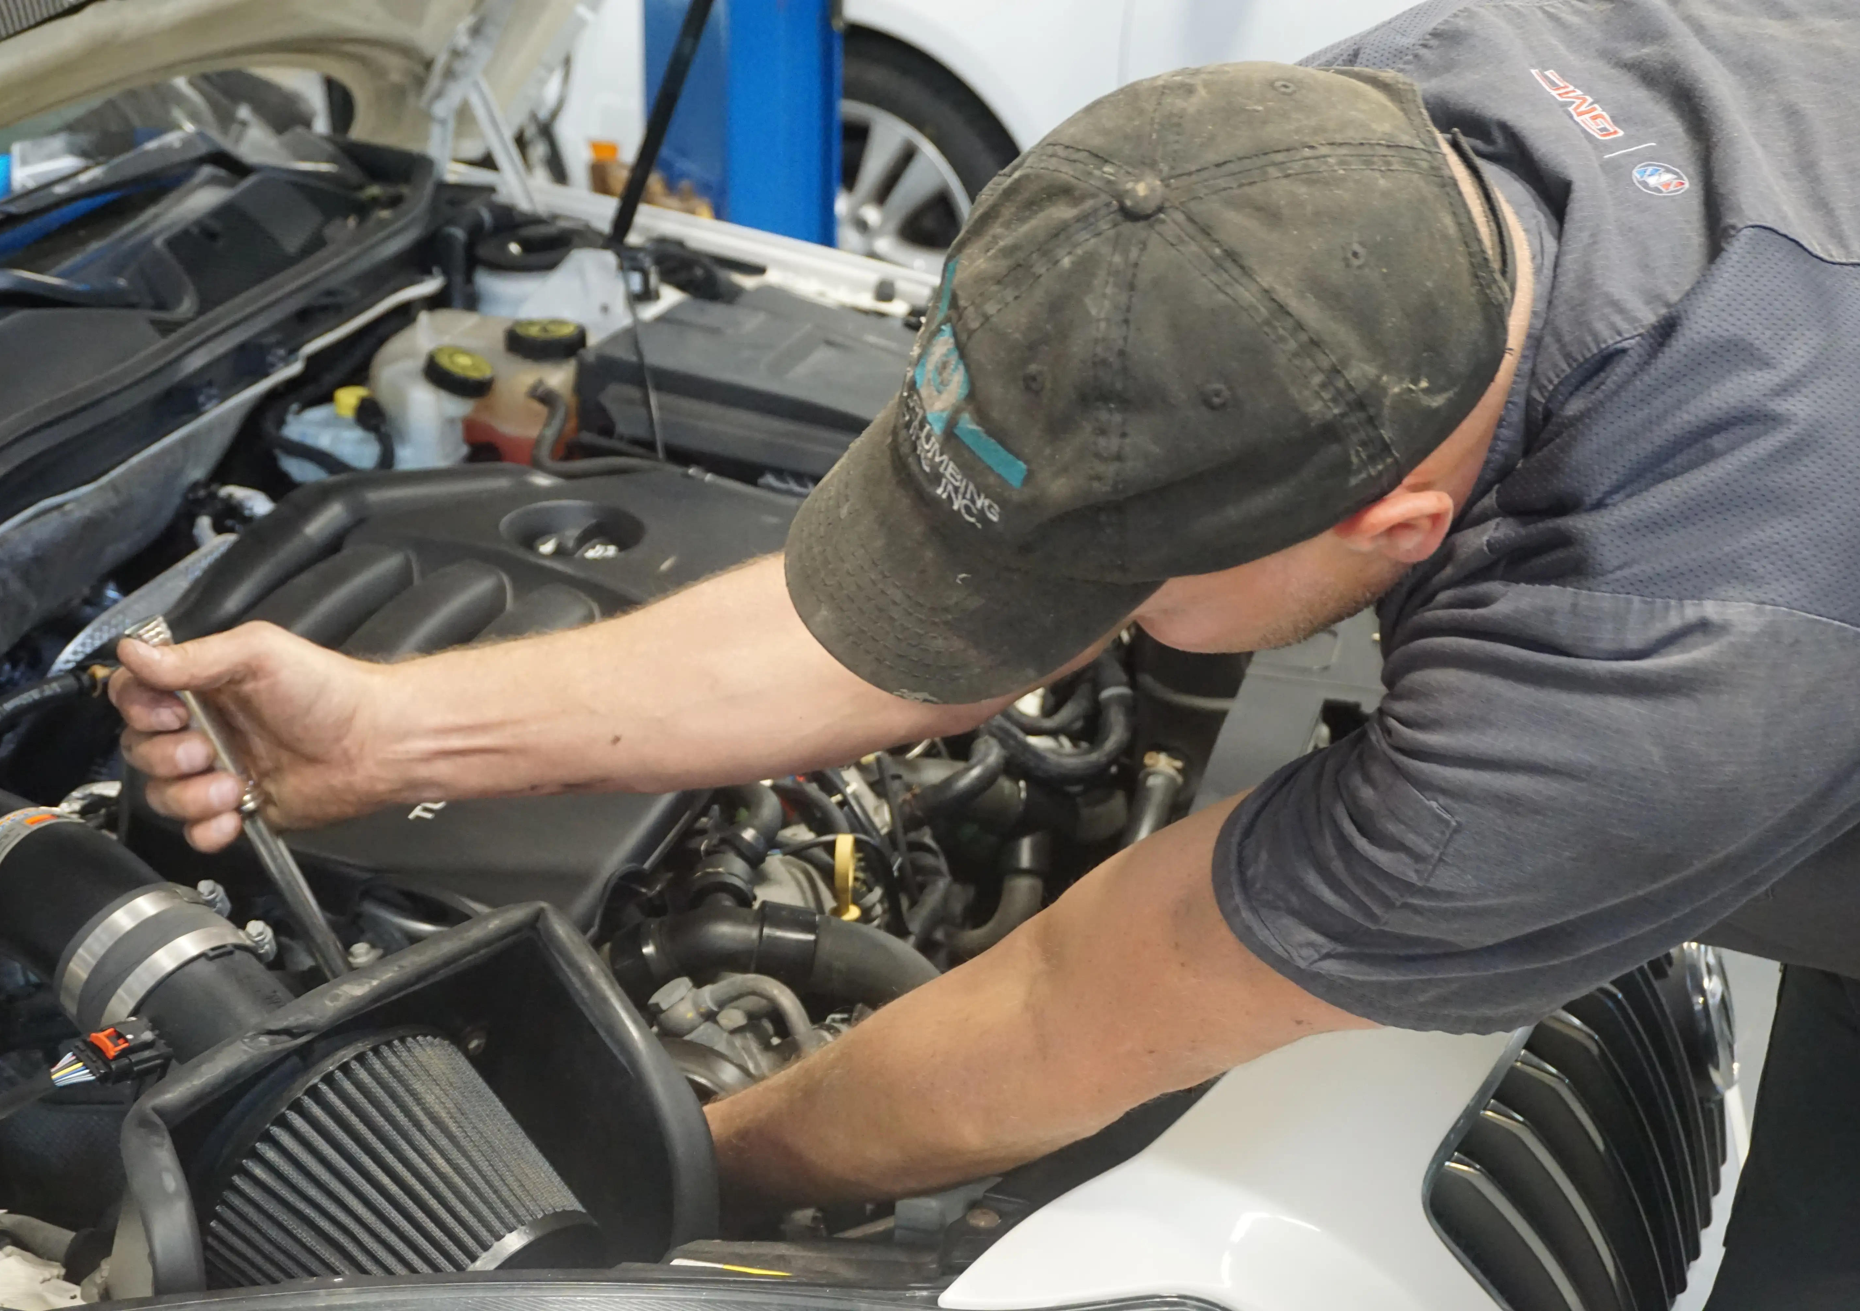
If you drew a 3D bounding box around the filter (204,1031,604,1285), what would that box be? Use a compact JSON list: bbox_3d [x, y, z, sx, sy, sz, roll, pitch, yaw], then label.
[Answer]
[{"bbox_3d":[-0.234,0.268,1.182,0.140,0.162,0.162,34,37,25],"label":"filter"}]

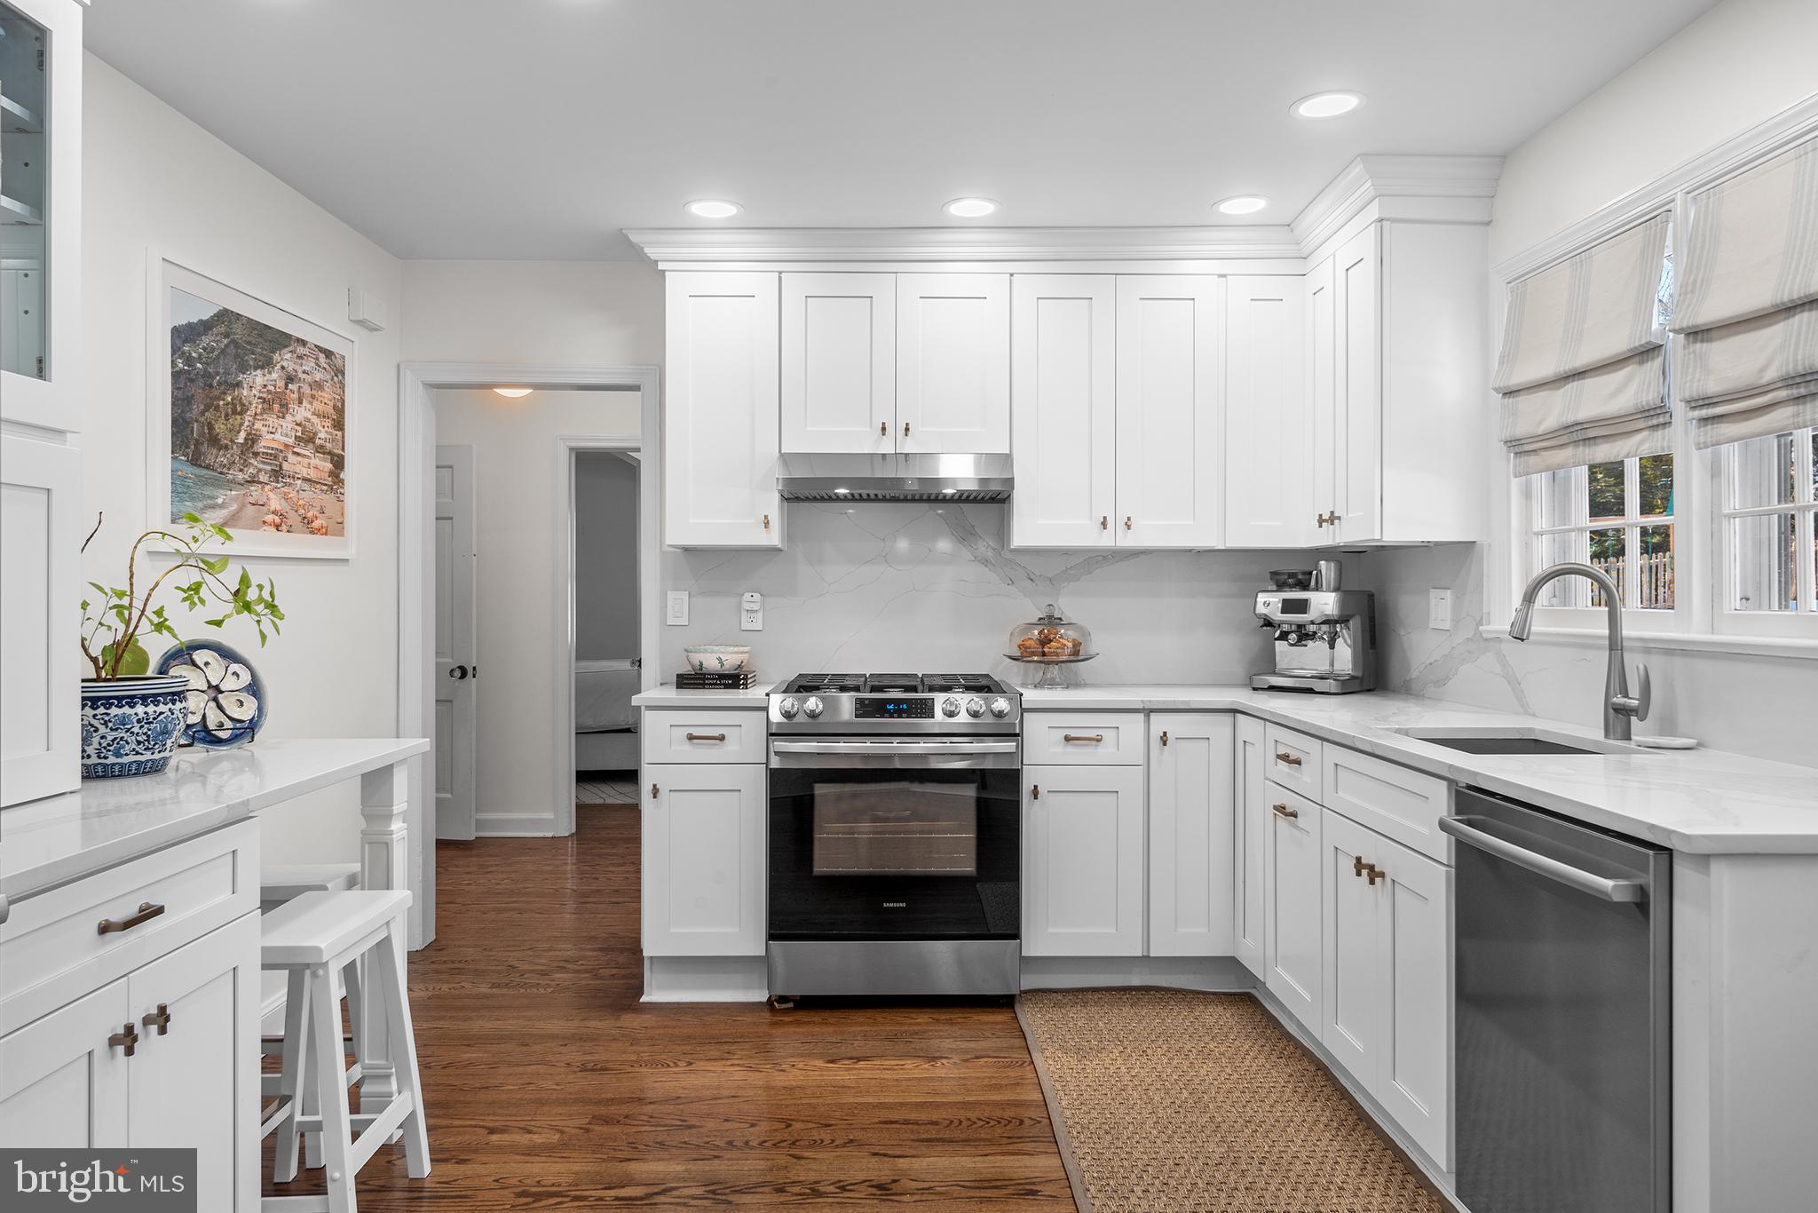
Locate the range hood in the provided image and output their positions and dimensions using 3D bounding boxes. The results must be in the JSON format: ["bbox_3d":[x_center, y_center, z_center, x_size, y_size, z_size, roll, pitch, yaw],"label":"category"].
[{"bbox_3d":[-0.048,-0.441,4.109,0.758,0.141,0.445,0,0,-1],"label":"range hood"}]

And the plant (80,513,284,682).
[{"bbox_3d":[-1.338,-0.020,2.175,0.427,0.299,0.360,0,0,-1],"label":"plant"}]

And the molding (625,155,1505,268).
[{"bbox_3d":[0.366,-1.166,3.816,2.563,0.132,1.055,0,0,-1],"label":"molding"}]

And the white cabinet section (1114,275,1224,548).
[{"bbox_3d":[0.854,-0.641,4.145,0.348,0.898,0.330,0,0,0],"label":"white cabinet section"}]

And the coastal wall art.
[{"bbox_3d":[-1.763,-0.474,3.305,0.030,0.688,1.085,0,0,-1],"label":"coastal wall art"}]

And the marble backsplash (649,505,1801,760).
[{"bbox_3d":[0.398,-0.039,3.253,2.510,0.643,2.190,0,0,-1],"label":"marble backsplash"}]

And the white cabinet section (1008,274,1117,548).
[{"bbox_3d":[0.510,-0.643,4.145,0.345,0.898,0.330,0,0,0],"label":"white cabinet section"}]

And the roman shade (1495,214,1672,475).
[{"bbox_3d":[1.624,-0.617,2.967,0.070,0.531,0.696,0,0,-1],"label":"roman shade"}]

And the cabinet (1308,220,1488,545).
[{"bbox_3d":[1.493,-0.644,3.744,0.322,0.910,0.600,0,0,-1],"label":"cabinet"}]

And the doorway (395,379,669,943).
[{"bbox_3d":[-1.344,0.178,4.367,0.926,2.070,0.140,0,0,-1],"label":"doorway"}]

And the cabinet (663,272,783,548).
[{"bbox_3d":[-0.617,-0.648,4.166,0.380,0.910,0.325,0,0,-1],"label":"cabinet"}]

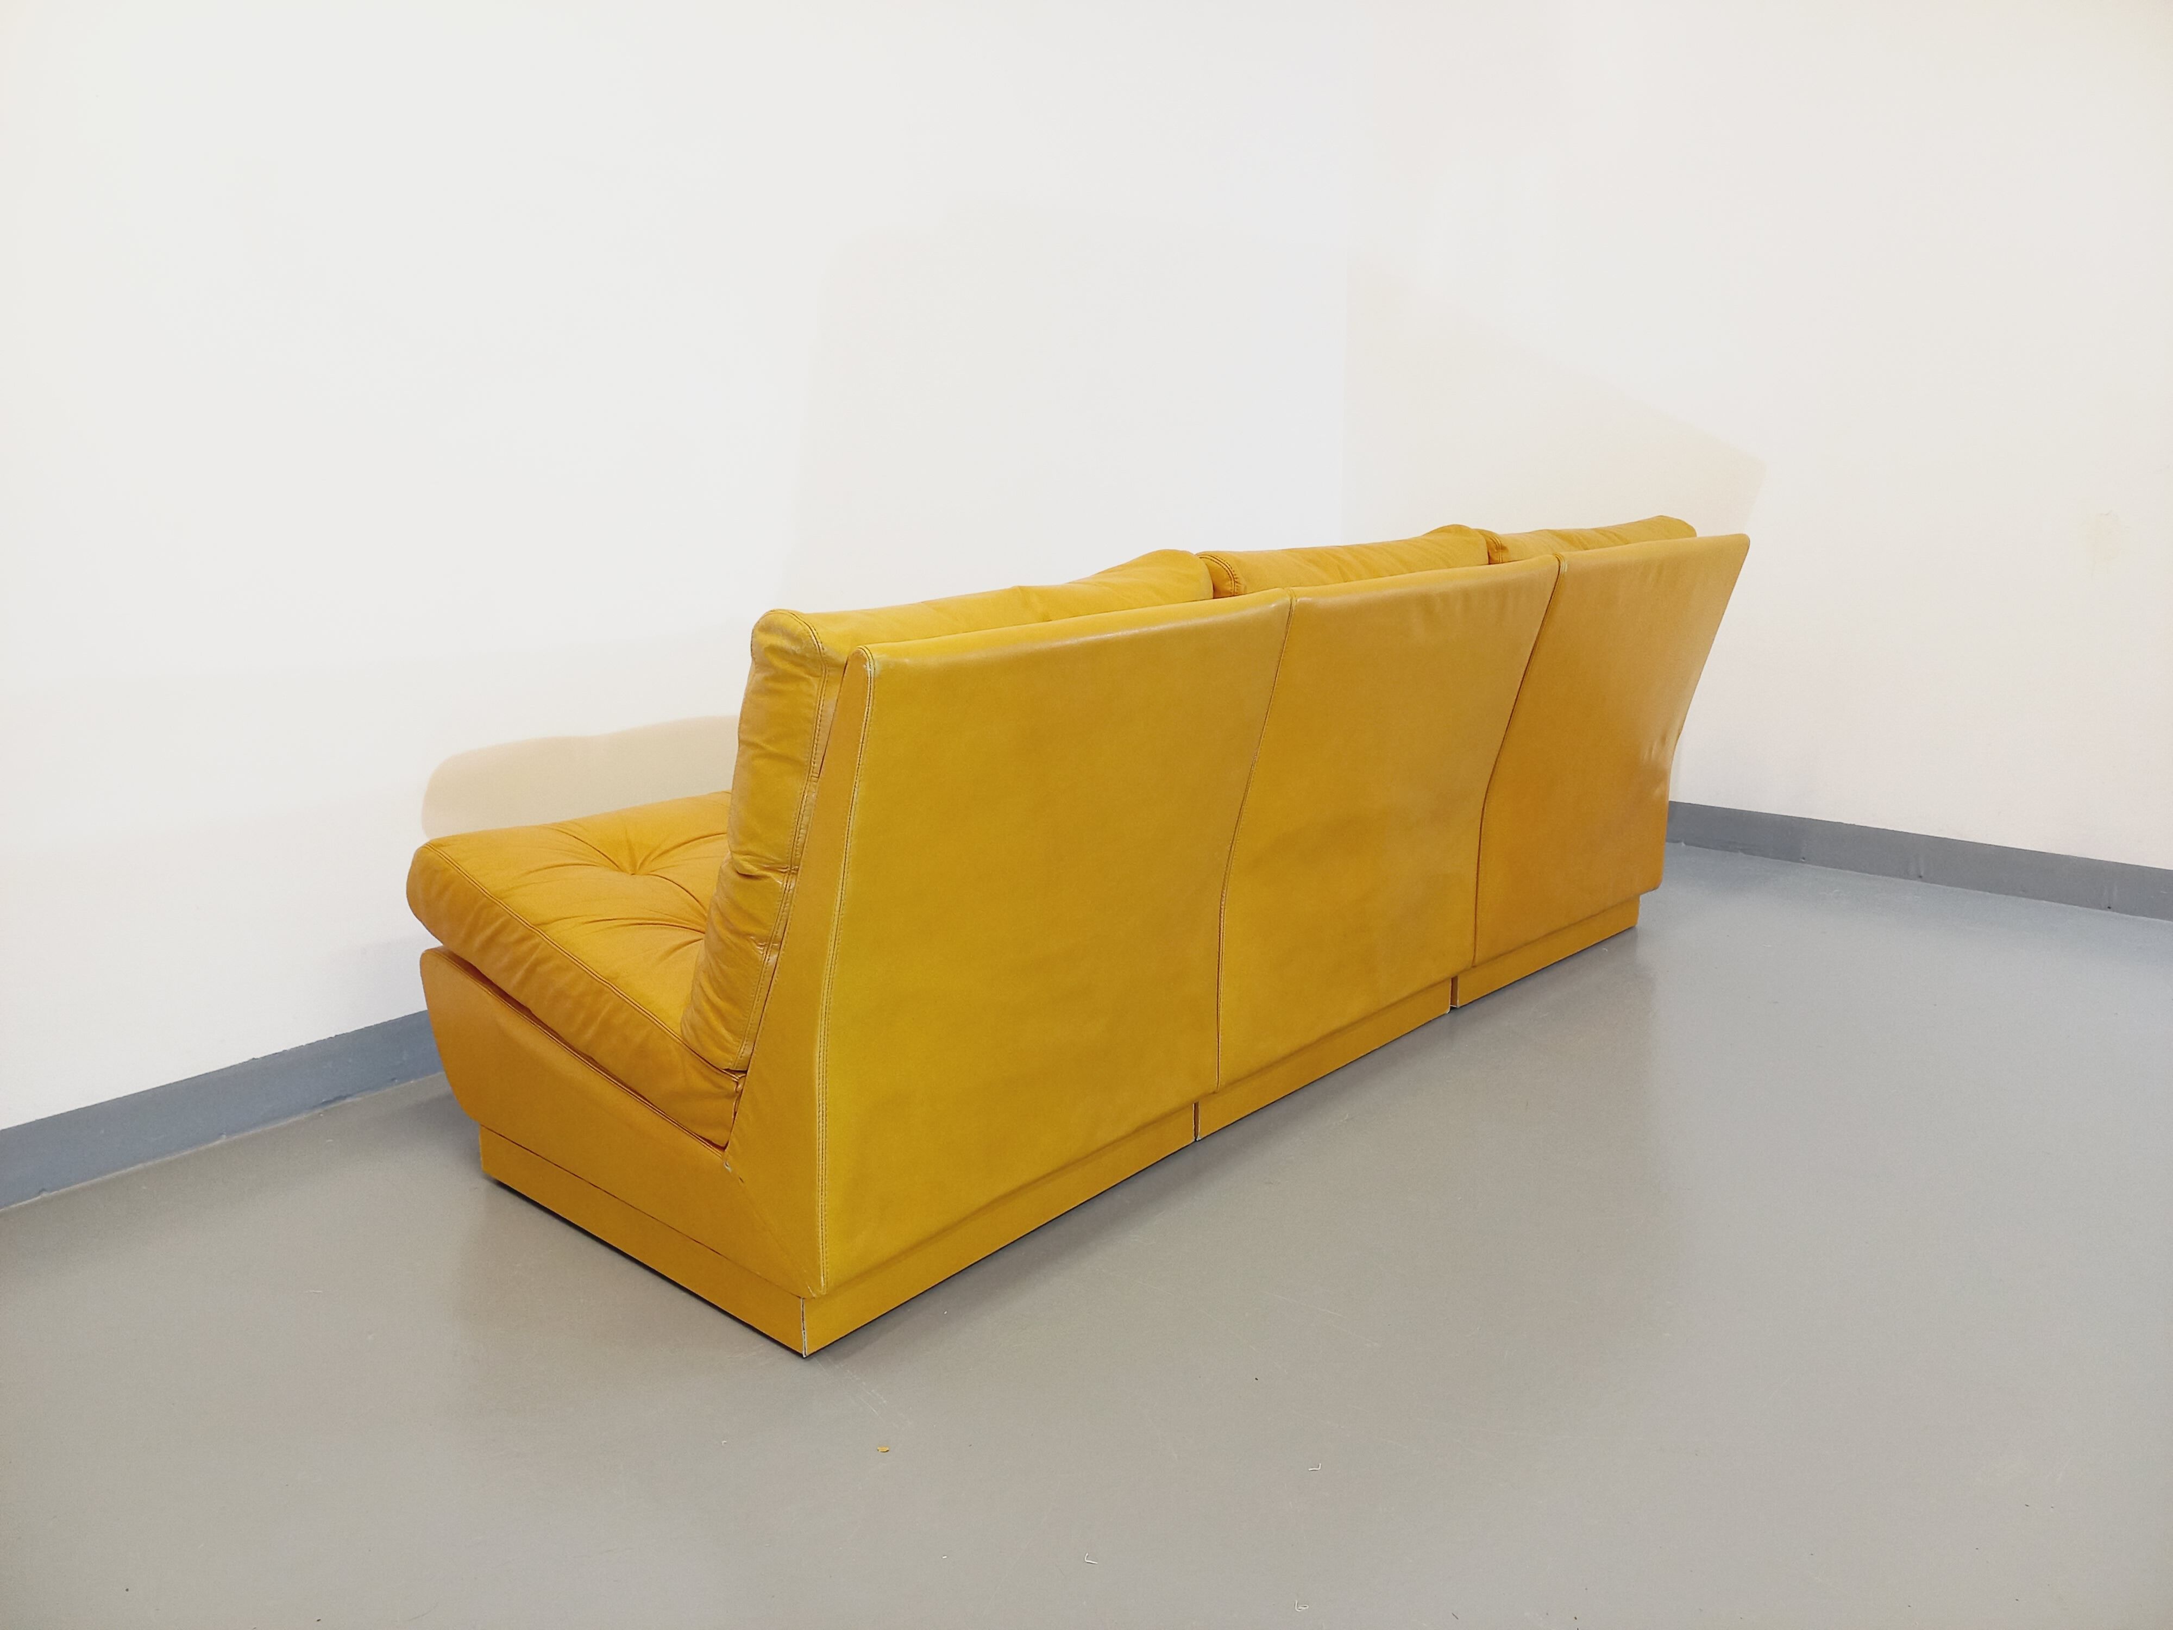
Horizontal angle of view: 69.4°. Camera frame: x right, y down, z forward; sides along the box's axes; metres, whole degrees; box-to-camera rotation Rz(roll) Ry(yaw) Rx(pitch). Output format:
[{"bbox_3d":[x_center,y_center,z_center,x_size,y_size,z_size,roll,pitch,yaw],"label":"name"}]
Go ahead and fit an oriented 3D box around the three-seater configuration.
[{"bbox_3d":[0.143,-0.041,2.510,0.985,0.793,2.086,11,17,42],"label":"three-seater configuration"}]

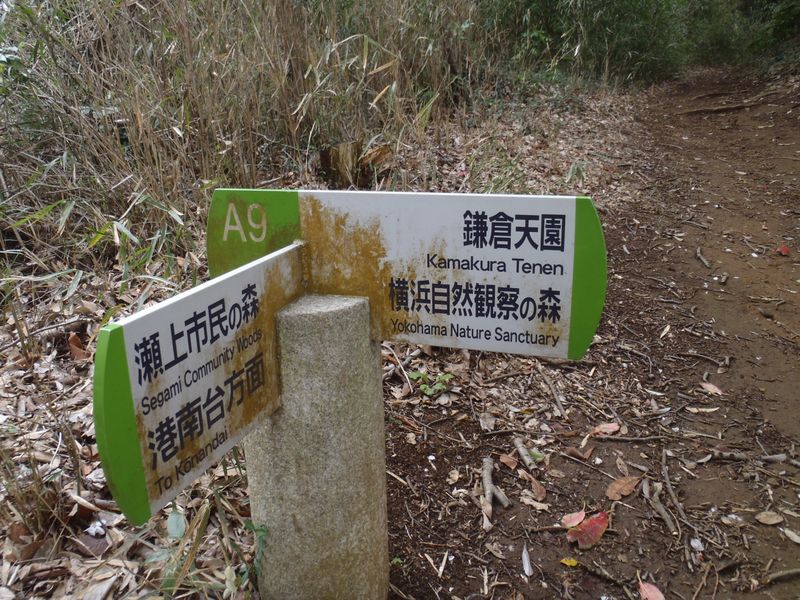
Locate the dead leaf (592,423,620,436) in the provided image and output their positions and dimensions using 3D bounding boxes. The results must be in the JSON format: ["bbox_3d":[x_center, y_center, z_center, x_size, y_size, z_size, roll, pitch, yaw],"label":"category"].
[{"bbox_3d":[0.551,0.347,1.734,0.094,0.015,0.043,-10,22,-23],"label":"dead leaf"}]

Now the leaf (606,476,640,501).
[{"bbox_3d":[0.516,0.431,1.498,0.051,0.018,0.122,12,24,33],"label":"leaf"}]

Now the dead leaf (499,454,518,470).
[{"bbox_3d":[0.298,0.444,1.775,0.042,0.020,0.075,-9,18,-24],"label":"dead leaf"}]

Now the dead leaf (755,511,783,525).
[{"bbox_3d":[0.790,0.467,1.389,0.051,0.010,0.037,-10,21,-22],"label":"dead leaf"}]

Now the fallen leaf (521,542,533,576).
[{"bbox_3d":[0.275,0.562,1.401,0.021,0.010,0.105,1,17,5],"label":"fallen leaf"}]

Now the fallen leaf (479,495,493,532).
[{"bbox_3d":[0.193,0.466,1.415,0.023,0.025,0.100,-2,20,-1],"label":"fallen leaf"}]

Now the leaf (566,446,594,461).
[{"bbox_3d":[0.457,0.385,1.625,0.070,0.022,0.054,-1,20,3],"label":"leaf"}]

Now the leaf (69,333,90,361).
[{"bbox_3d":[-1.217,0.177,2.465,0.080,0.090,0.050,-10,19,-27],"label":"leaf"}]

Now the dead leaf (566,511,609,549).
[{"bbox_3d":[0.431,0.526,1.484,0.130,0.025,0.070,-13,20,-35],"label":"dead leaf"}]

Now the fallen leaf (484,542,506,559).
[{"bbox_3d":[0.194,0.510,1.312,0.016,0.012,0.052,-10,21,-22],"label":"fallen leaf"}]

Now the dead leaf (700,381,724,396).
[{"bbox_3d":[1.063,0.303,2.204,0.040,0.018,0.100,-7,18,-19],"label":"dead leaf"}]

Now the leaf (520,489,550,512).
[{"bbox_3d":[0.335,0.497,1.600,0.085,0.018,0.040,12,21,37],"label":"leaf"}]

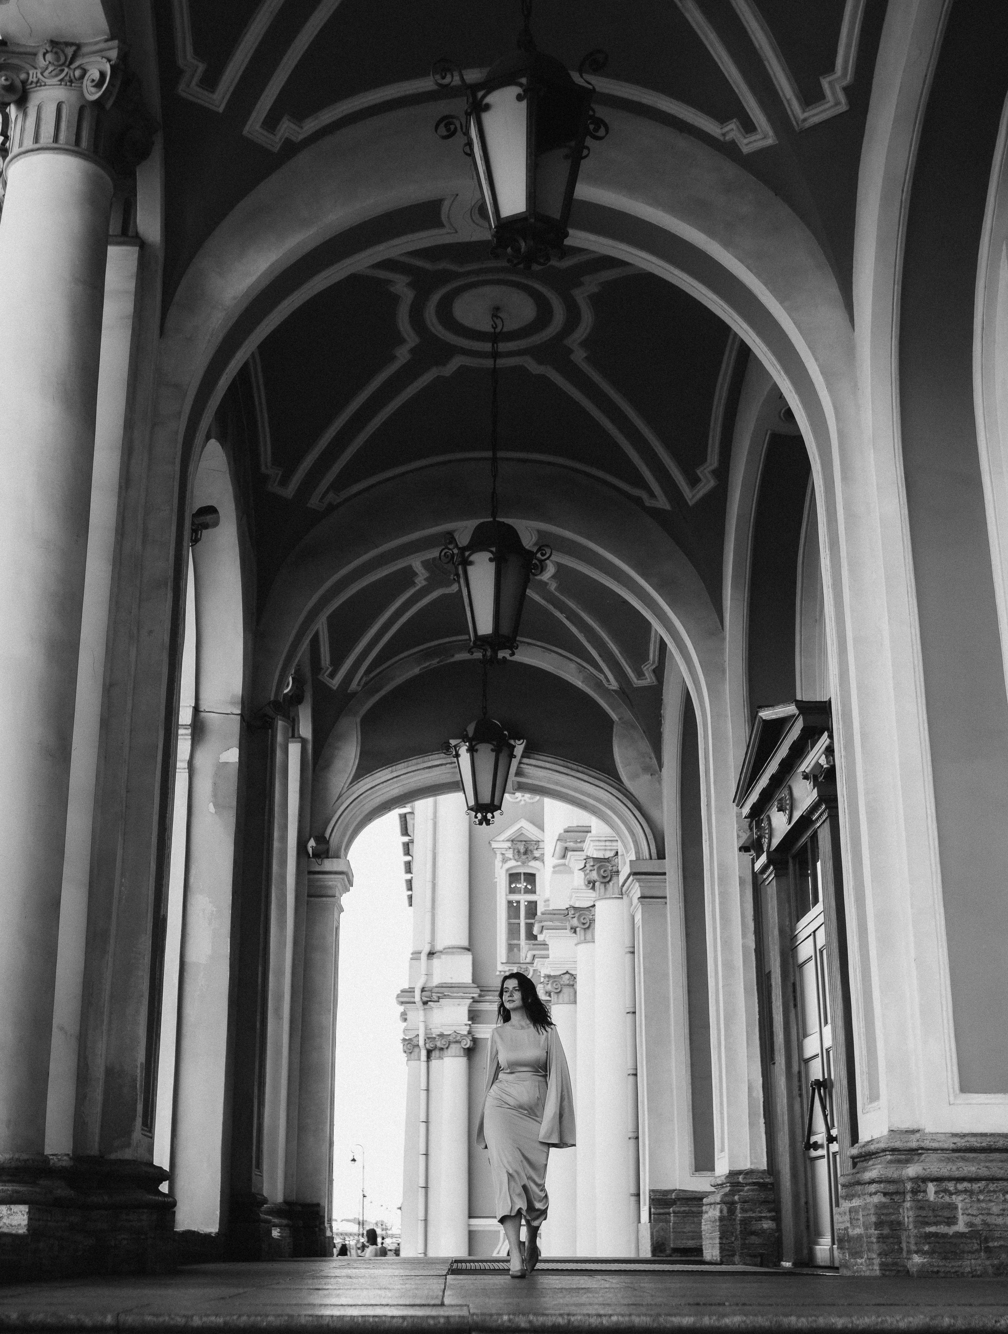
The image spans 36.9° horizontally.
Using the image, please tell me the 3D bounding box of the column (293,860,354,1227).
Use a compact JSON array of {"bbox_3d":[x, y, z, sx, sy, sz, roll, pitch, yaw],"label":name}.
[{"bbox_3d":[-2.312,4.990,19.645,0.560,4.951,0.800,0,-16,-2],"label":"column"}]

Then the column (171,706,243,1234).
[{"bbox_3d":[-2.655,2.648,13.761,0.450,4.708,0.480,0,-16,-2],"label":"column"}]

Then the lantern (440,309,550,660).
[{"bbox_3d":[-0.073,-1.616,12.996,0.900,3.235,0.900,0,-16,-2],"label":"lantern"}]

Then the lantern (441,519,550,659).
[{"bbox_3d":[-0.073,-0.662,12.675,0.900,1.207,0.900,0,-16,-2],"label":"lantern"}]

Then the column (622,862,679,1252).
[{"bbox_3d":[1.865,5.005,19.640,0.520,4.919,0.800,0,-16,-2],"label":"column"}]

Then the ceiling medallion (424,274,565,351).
[{"bbox_3d":[-0.084,-3.159,13.500,1.260,0.100,1.220,0,-16,-2],"label":"ceiling medallion"}]

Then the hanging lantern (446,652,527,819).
[{"bbox_3d":[-0.227,0.822,17.571,0.900,1.989,0.900,0,-16,-2],"label":"hanging lantern"}]

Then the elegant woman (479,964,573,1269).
[{"bbox_3d":[0.124,2.697,9.021,0.580,1.721,0.420,-2,-16,5],"label":"elegant woman"}]

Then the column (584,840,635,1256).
[{"bbox_3d":[2.070,7.692,30.415,0.880,7.943,0.880,0,-16,-2],"label":"column"}]

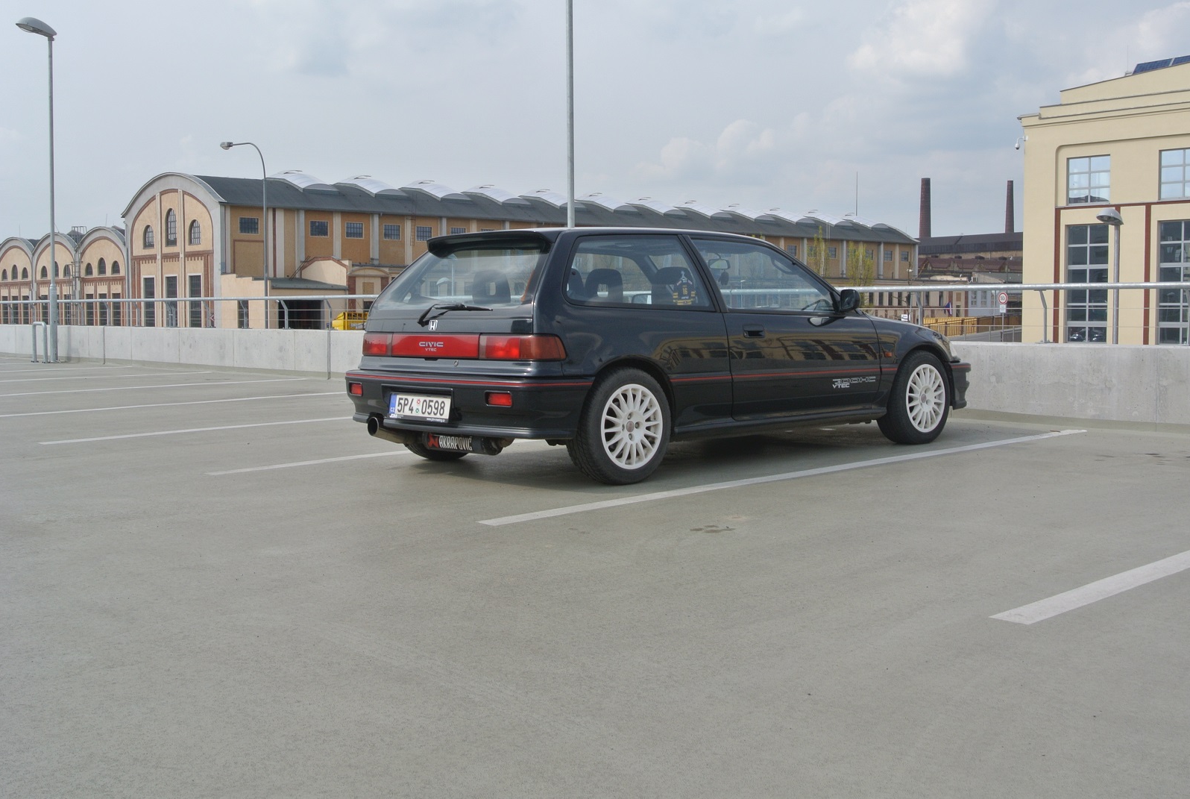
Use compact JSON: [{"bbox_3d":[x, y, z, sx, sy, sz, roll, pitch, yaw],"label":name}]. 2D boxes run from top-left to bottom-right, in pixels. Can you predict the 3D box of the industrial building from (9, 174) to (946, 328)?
[{"bbox_3d":[-9.824,-13.745,160.134,94.600,16.300,57.700,-3,5,-42],"label":"industrial building"}]

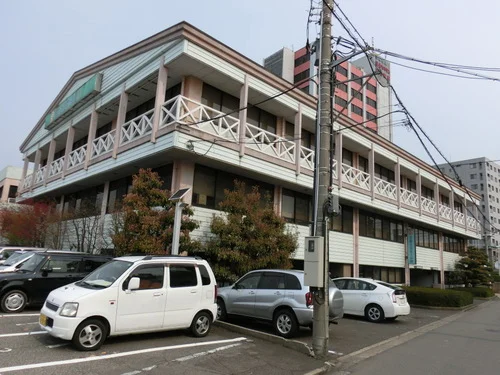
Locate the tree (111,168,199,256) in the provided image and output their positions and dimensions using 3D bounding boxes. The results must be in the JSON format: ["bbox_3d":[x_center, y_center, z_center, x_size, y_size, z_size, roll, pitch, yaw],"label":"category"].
[{"bbox_3d":[-3.381,1.625,12.597,3.000,4.900,3.000,14,-16,-42],"label":"tree"}]

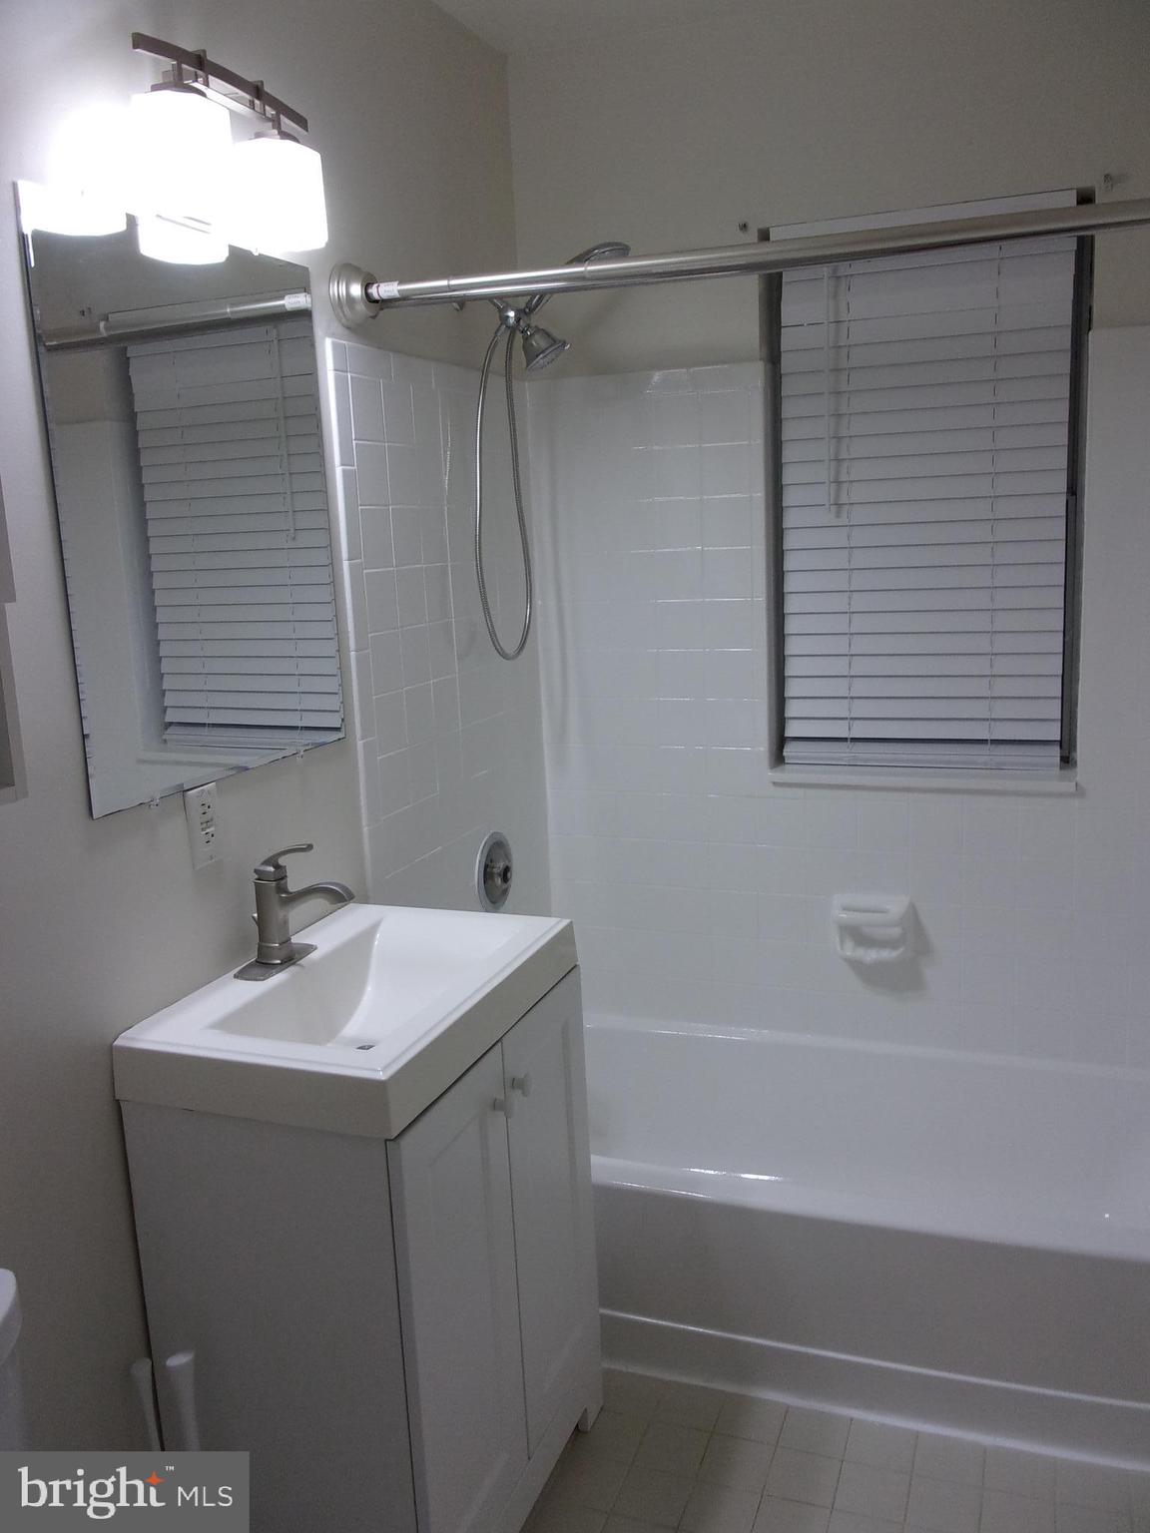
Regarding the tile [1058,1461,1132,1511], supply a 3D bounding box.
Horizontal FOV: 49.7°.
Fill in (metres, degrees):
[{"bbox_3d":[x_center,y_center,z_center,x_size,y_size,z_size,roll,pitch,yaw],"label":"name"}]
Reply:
[{"bbox_3d":[0.823,1.149,1.974,0.108,0.009,0.108,1,11,20],"label":"tile"}]

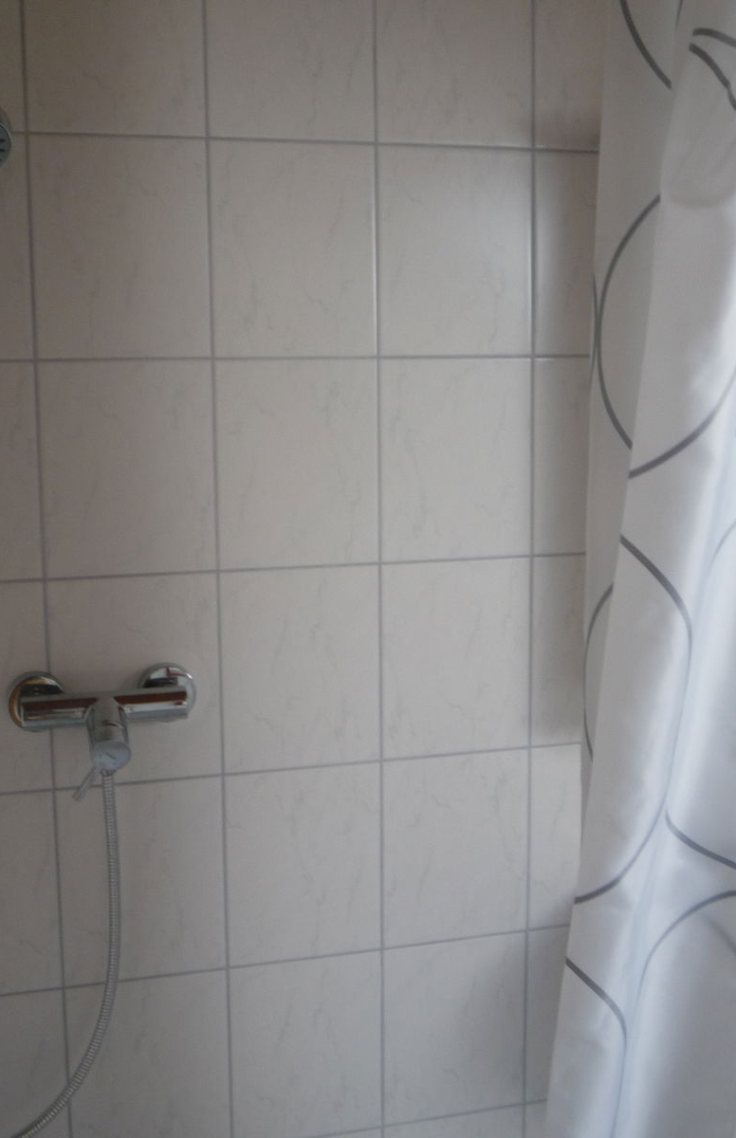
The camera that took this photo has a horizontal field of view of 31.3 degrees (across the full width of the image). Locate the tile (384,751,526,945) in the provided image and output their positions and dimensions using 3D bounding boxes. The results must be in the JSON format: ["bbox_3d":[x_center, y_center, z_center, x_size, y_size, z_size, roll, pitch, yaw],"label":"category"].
[{"bbox_3d":[0.114,0.360,1.700,0.198,0.248,0.008,-3,8,-15],"label":"tile"}]

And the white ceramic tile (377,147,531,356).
[{"bbox_3d":[0.107,-0.383,1.597,0.198,0.248,0.010,-3,9,-15],"label":"white ceramic tile"}]

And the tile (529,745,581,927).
[{"bbox_3d":[0.306,0.350,1.759,0.198,0.248,0.010,-3,9,-15],"label":"tile"}]

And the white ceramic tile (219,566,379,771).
[{"bbox_3d":[-0.082,0.123,1.624,0.200,0.249,0.009,-3,8,-15],"label":"white ceramic tile"}]

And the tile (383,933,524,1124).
[{"bbox_3d":[0.115,0.607,1.742,0.198,0.248,0.010,-3,9,-15],"label":"tile"}]

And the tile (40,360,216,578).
[{"bbox_3d":[-0.279,-0.117,1.536,0.200,0.249,0.009,-3,8,-15],"label":"tile"}]

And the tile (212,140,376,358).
[{"bbox_3d":[-0.086,-0.373,1.544,0.198,0.248,0.010,-3,9,-15],"label":"tile"}]

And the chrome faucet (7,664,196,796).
[{"bbox_3d":[-0.295,0.189,1.492,0.220,0.126,0.130,-3,9,-15],"label":"chrome faucet"}]

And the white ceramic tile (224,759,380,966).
[{"bbox_3d":[-0.079,0.369,1.646,0.198,0.248,0.008,-3,8,-15],"label":"white ceramic tile"}]

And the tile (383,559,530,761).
[{"bbox_3d":[0.112,0.113,1.665,0.198,0.248,0.008,-3,8,-15],"label":"tile"}]

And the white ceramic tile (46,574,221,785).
[{"bbox_3d":[-0.277,0.132,1.572,0.200,0.249,0.009,-3,8,-15],"label":"white ceramic tile"}]

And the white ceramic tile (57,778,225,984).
[{"bbox_3d":[-0.274,0.381,1.607,0.200,0.249,0.009,-3,8,-15],"label":"white ceramic tile"}]

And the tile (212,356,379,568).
[{"bbox_3d":[-0.084,-0.125,1.577,0.198,0.248,0.008,-3,8,-15],"label":"tile"}]

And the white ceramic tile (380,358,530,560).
[{"bbox_3d":[0.110,-0.136,1.640,0.200,0.249,0.009,-3,8,-15],"label":"white ceramic tile"}]

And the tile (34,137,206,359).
[{"bbox_3d":[-0.281,-0.366,1.500,0.200,0.249,0.009,-3,8,-15],"label":"tile"}]

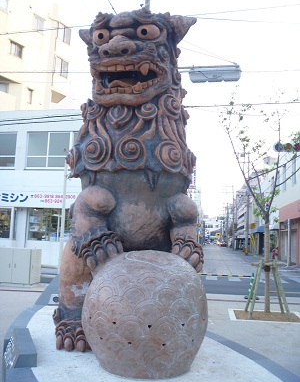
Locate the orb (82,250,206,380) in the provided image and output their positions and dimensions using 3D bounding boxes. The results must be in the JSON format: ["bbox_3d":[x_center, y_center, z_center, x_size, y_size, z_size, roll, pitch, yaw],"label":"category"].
[{"bbox_3d":[-0.052,1.482,5.160,1.596,1.419,1.596,3,-6,0],"label":"orb"}]

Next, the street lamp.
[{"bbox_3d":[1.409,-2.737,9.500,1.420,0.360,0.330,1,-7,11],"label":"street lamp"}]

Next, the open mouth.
[{"bbox_3d":[-0.333,-1.677,5.976,0.950,0.420,0.420,0,-7,23],"label":"open mouth"}]

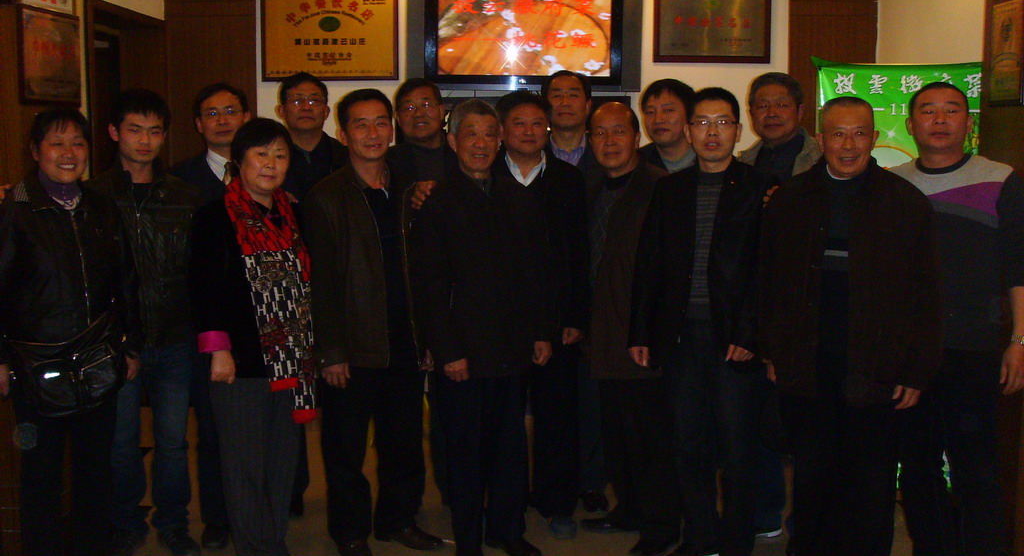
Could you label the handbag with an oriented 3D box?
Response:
[{"bbox_3d":[-1.352,0.264,3.530,0.346,0.313,0.130,-2,8,-15],"label":"handbag"}]

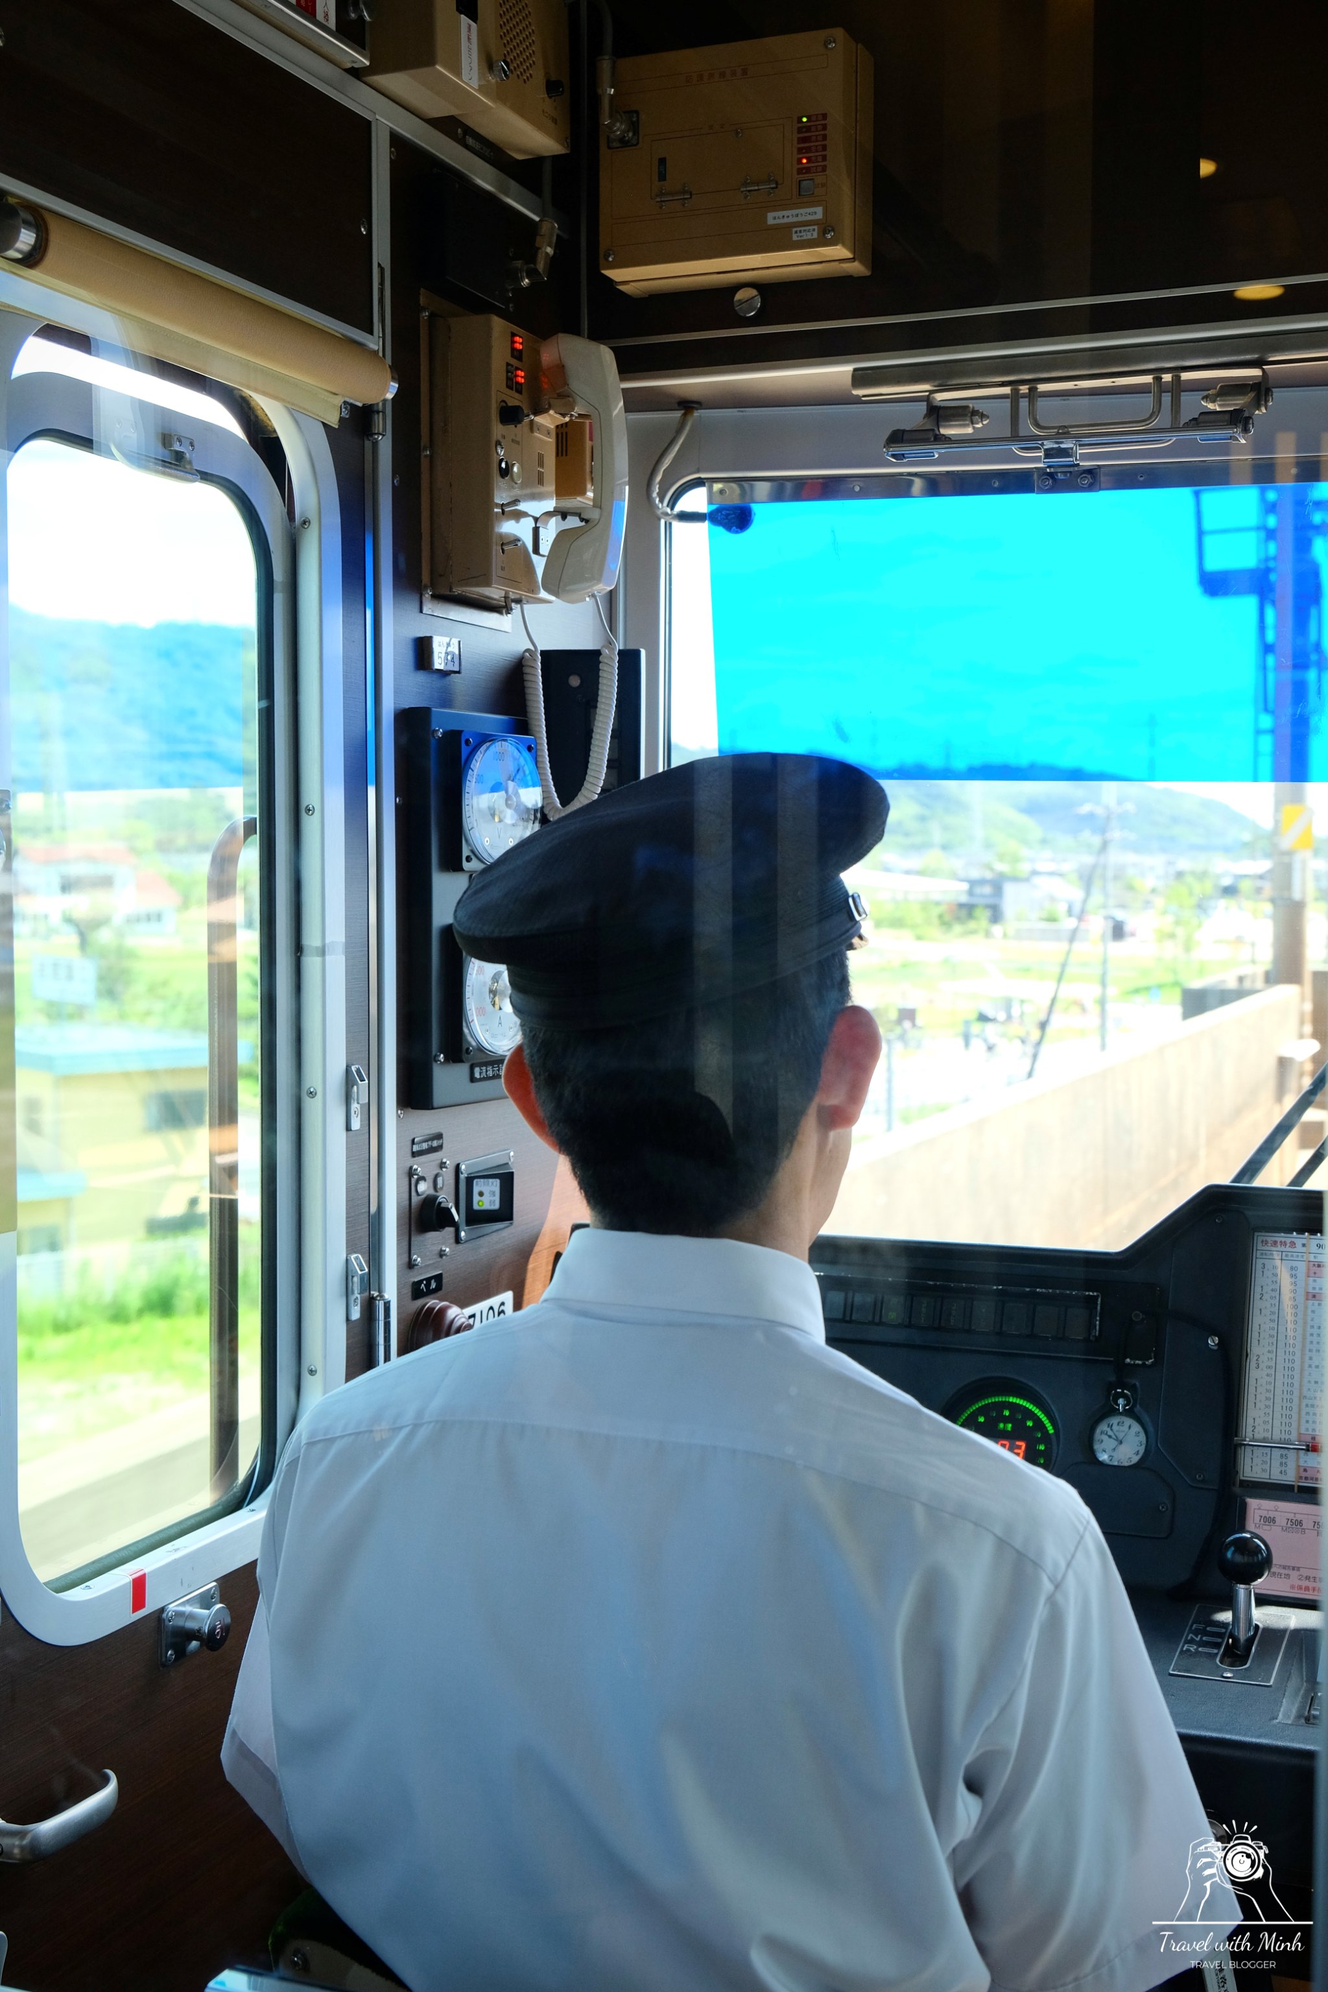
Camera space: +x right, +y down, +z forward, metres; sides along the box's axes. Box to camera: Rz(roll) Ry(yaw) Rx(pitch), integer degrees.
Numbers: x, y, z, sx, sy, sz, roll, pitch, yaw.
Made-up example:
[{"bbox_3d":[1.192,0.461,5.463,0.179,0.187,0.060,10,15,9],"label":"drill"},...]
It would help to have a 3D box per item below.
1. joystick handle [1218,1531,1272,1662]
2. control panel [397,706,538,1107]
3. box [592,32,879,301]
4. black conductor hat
[{"bbox_3d":[0.422,0.435,1.570,0.039,0.095,0.040,1,3,22],"label":"joystick handle"},{"bbox_3d":[-0.149,-0.073,1.762,0.047,0.315,0.142,2,4,28],"label":"control panel"},{"bbox_3d":[0.061,-0.709,1.848,0.215,0.175,0.086,1,3,20],"label":"box"},{"bbox_3d":[0.011,-0.058,1.145,0.238,0.120,0.268,-4,14,23],"label":"black conductor hat"}]

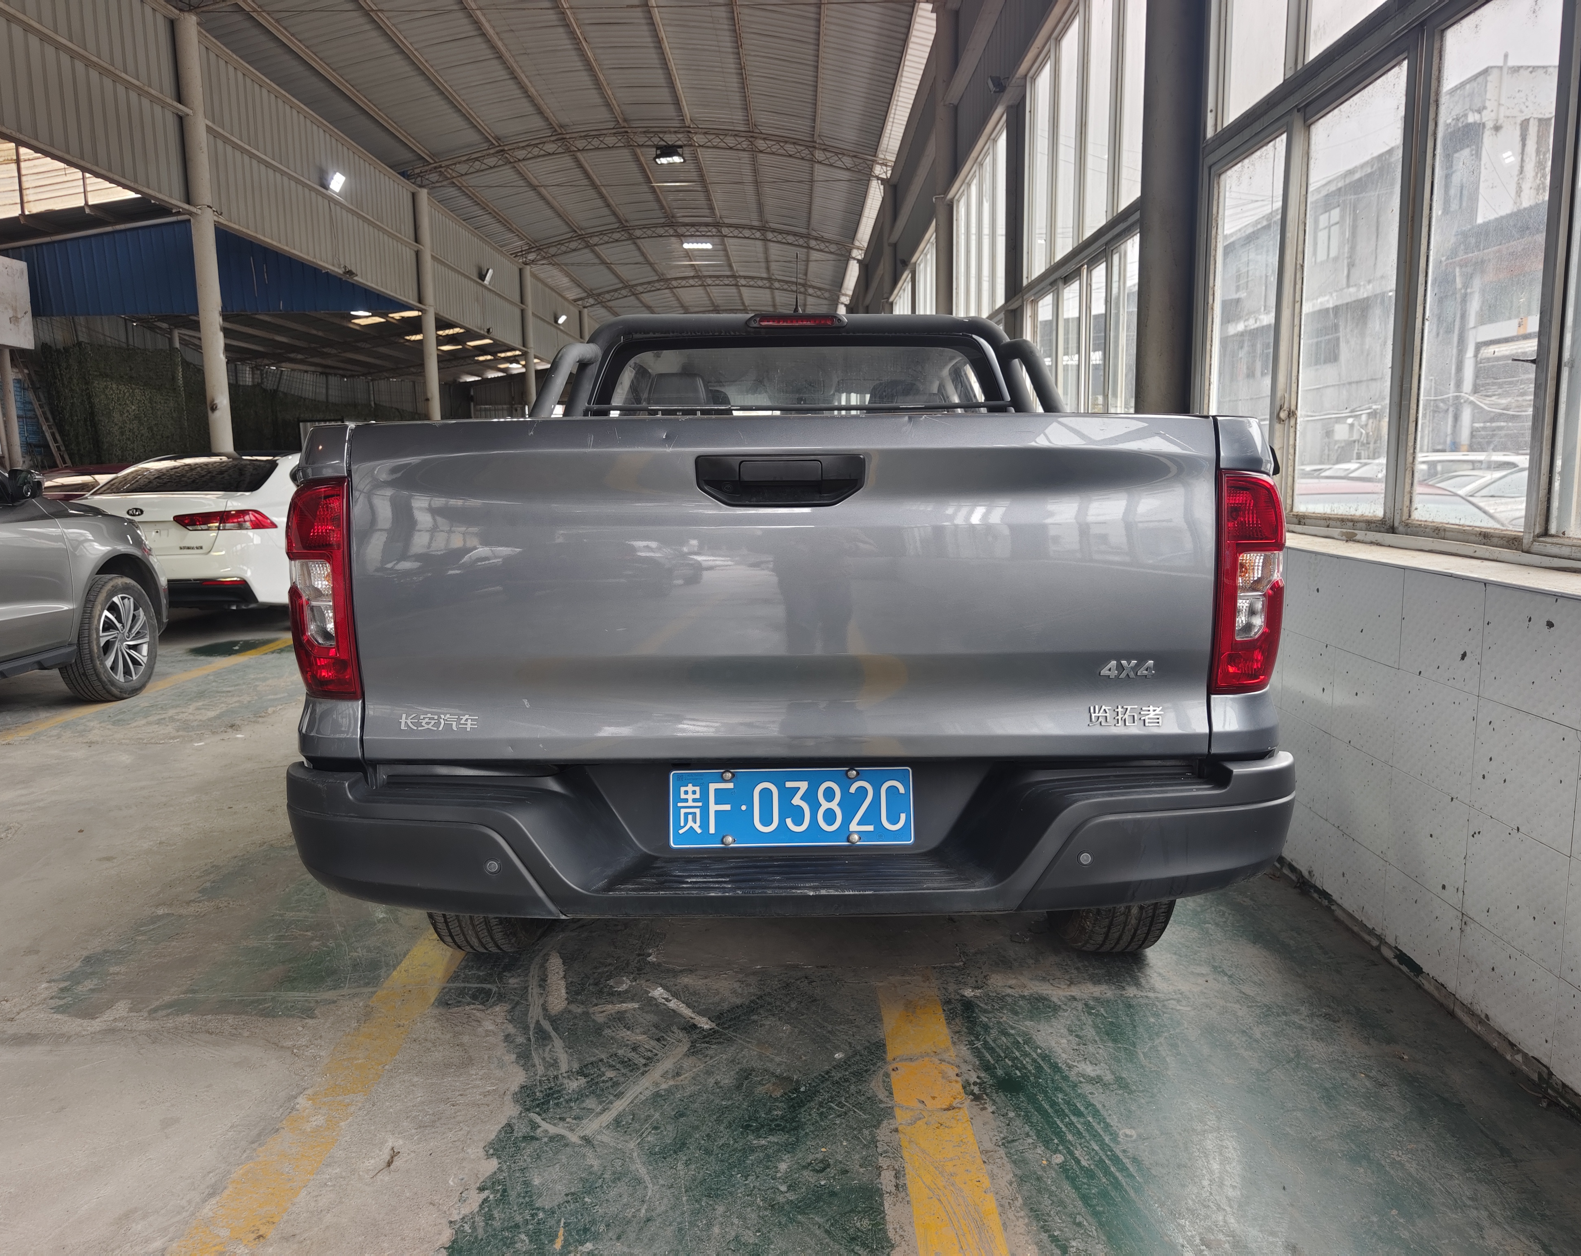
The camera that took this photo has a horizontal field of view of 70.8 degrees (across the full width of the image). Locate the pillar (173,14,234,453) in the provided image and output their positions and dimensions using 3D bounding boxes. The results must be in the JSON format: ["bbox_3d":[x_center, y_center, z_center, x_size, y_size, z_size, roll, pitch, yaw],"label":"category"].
[{"bbox_3d":[-6.402,-3.477,12.291,0.225,6.060,0.225,-1,8,0],"label":"pillar"}]

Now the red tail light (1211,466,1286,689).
[{"bbox_3d":[0.825,-0.086,2.037,0.154,0.397,0.170,-1,8,2],"label":"red tail light"}]

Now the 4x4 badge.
[{"bbox_3d":[0.600,0.073,1.977,0.099,0.034,0.008,-1,8,2],"label":"4x4 badge"}]

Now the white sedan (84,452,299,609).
[{"bbox_3d":[-4.684,-0.883,10.306,1.790,1.460,4.620,-1,8,0],"label":"white sedan"}]

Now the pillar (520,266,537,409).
[{"bbox_3d":[-6.355,-5.694,27.328,0.225,6.060,0.225,-1,8,0],"label":"pillar"}]

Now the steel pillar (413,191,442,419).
[{"bbox_3d":[-6.378,-4.585,19.809,0.225,6.060,0.225,-1,8,0],"label":"steel pillar"}]

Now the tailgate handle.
[{"bbox_3d":[-0.017,-0.258,1.948,0.293,0.091,0.050,-1,8,2],"label":"tailgate handle"}]

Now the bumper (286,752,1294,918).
[{"bbox_3d":[-0.003,0.357,2.044,1.880,0.220,0.400,-1,8,2],"label":"bumper"}]

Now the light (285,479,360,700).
[{"bbox_3d":[-0.843,-0.075,2.044,0.154,0.394,0.170,-1,8,2],"label":"light"}]

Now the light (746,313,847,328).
[{"bbox_3d":[0.019,-0.886,3.215,0.290,0.041,0.040,-1,8,2],"label":"light"}]

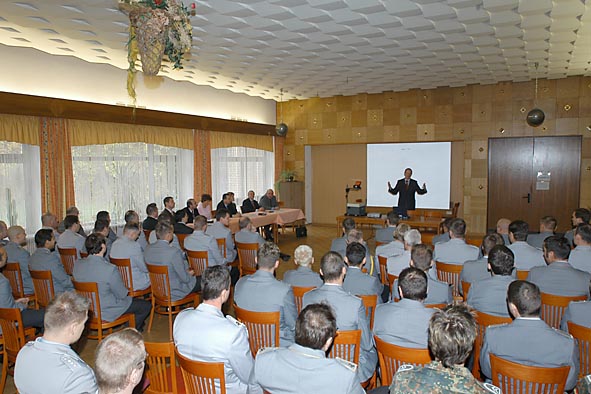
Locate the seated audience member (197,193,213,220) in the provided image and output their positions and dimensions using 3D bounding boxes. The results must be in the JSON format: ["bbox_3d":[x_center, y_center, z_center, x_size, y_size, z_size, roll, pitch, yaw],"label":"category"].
[{"bbox_3d":[-1.763,0.607,8.988,0.800,1.280,0.540,-1,5,-1],"label":"seated audience member"}]

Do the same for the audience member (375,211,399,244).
[{"bbox_3d":[1.451,0.836,6.003,0.520,1.300,0.820,1,5,20],"label":"audience member"}]

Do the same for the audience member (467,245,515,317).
[{"bbox_3d":[1.743,1.068,3.467,0.530,1.380,0.800,3,6,31],"label":"audience member"}]

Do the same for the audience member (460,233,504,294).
[{"bbox_3d":[1.996,1.018,4.123,0.530,1.350,0.800,3,6,31],"label":"audience member"}]

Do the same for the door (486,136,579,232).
[{"bbox_3d":[5.379,-0.099,9.371,1.813,2.507,0.100,3,6,30],"label":"door"}]

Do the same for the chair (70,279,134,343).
[{"bbox_3d":[-1.919,1.213,4.211,0.450,0.870,0.500,3,6,30],"label":"chair"}]

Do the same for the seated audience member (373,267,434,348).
[{"bbox_3d":[0.840,1.082,2.899,0.520,1.290,0.820,1,5,22],"label":"seated audience member"}]

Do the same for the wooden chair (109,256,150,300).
[{"bbox_3d":[-1.928,1.147,5.003,0.440,0.880,0.520,3,5,37],"label":"wooden chair"}]

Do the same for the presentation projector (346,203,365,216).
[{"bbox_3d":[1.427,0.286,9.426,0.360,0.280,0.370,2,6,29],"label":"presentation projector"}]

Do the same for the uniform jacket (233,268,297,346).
[{"bbox_3d":[-0.244,0.966,3.480,0.520,0.740,0.430,2,6,28],"label":"uniform jacket"}]

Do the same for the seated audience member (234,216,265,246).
[{"bbox_3d":[-0.555,0.875,6.099,0.520,1.200,0.740,2,6,28],"label":"seated audience member"}]

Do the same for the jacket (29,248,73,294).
[{"bbox_3d":[-2.716,0.889,4.749,0.510,0.700,0.430,3,6,31],"label":"jacket"}]

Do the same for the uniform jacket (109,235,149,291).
[{"bbox_3d":[-2.026,0.812,5.069,0.500,0.680,0.420,2,6,29],"label":"uniform jacket"}]

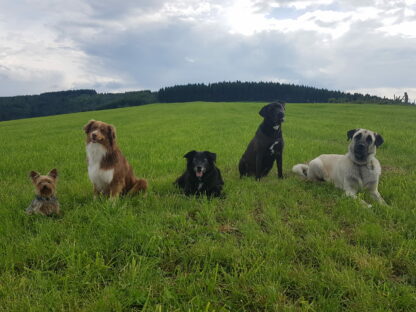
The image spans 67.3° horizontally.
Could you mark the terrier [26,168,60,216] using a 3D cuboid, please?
[{"bbox_3d":[-1.253,0.289,2.380,0.220,0.340,0.360,-4,7,-34],"label":"terrier"}]

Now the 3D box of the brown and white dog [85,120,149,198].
[{"bbox_3d":[-0.837,0.027,2.860,0.320,0.690,0.560,3,6,25],"label":"brown and white dog"}]

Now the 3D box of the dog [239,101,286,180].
[{"bbox_3d":[0.574,-0.170,3.320,0.320,0.810,0.560,-3,6,-30],"label":"dog"}]

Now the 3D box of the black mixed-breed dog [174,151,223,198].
[{"bbox_3d":[-0.085,0.156,2.950,0.400,0.420,0.660,-1,6,-12],"label":"black mixed-breed dog"}]

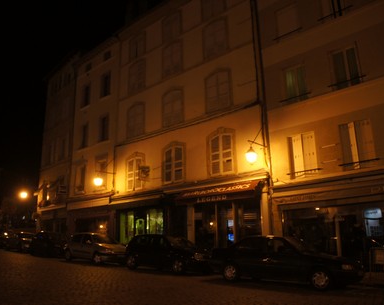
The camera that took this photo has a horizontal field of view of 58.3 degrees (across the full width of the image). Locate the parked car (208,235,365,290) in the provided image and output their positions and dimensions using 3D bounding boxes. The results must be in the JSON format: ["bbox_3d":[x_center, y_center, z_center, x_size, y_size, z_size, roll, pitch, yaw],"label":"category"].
[{"bbox_3d":[2.689,3.237,10.499,4.380,1.400,1.700,-13,-18,39],"label":"parked car"}]

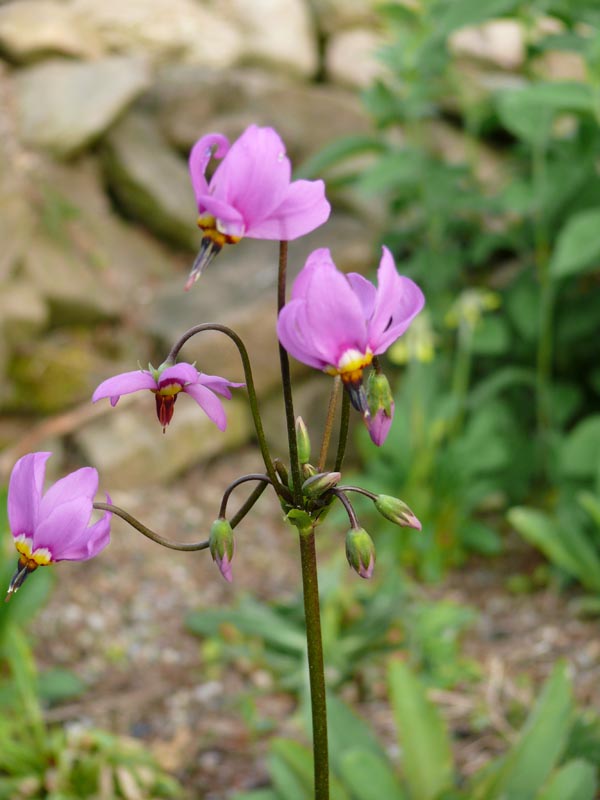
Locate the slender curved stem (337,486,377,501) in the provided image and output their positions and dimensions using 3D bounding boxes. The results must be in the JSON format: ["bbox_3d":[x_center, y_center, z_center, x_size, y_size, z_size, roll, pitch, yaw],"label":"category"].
[{"bbox_3d":[0.015,0.024,0.369,0.011,0.004,0.003,1,10,0],"label":"slender curved stem"}]

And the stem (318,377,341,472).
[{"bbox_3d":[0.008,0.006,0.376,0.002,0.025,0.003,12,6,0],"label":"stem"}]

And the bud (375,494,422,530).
[{"bbox_3d":[0.025,0.029,0.369,0.014,0.006,0.006,36,0,6],"label":"bud"}]

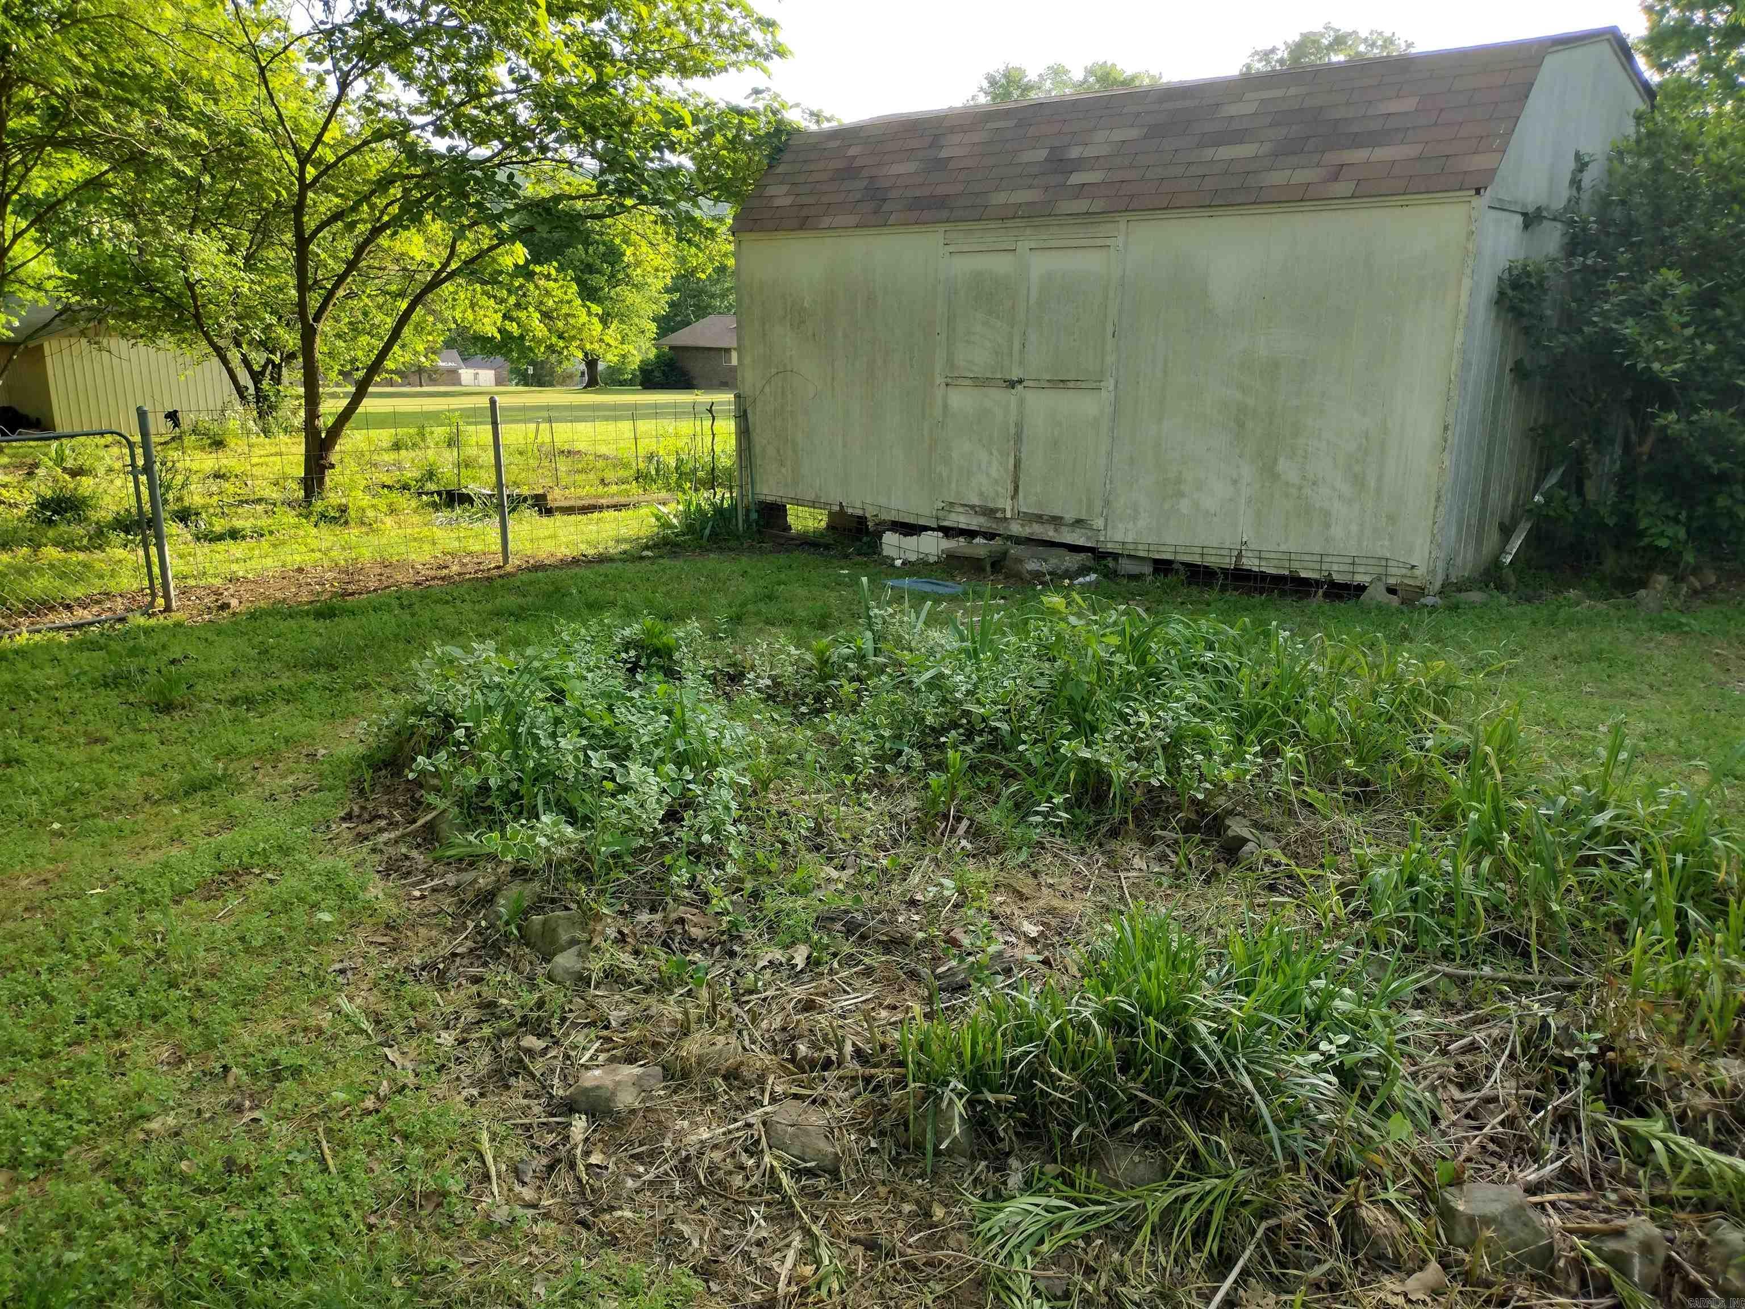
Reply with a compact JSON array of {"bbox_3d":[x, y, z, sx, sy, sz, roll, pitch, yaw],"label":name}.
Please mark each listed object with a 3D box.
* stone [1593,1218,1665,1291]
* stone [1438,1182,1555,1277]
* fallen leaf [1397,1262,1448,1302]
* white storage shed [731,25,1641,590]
[{"bbox_3d":[1.201,0.954,2.165,0.100,0.085,0.085,6,14,22],"label":"stone"},{"bbox_3d":[1.018,0.939,2.229,0.165,0.100,0.105,5,14,16],"label":"stone"},{"bbox_3d":[0.874,0.997,2.165,0.075,0.025,0.055,7,15,25],"label":"fallen leaf"},{"bbox_3d":[2.291,-2.752,10.821,6.200,3.350,3.660,13,18,42],"label":"white storage shed"}]

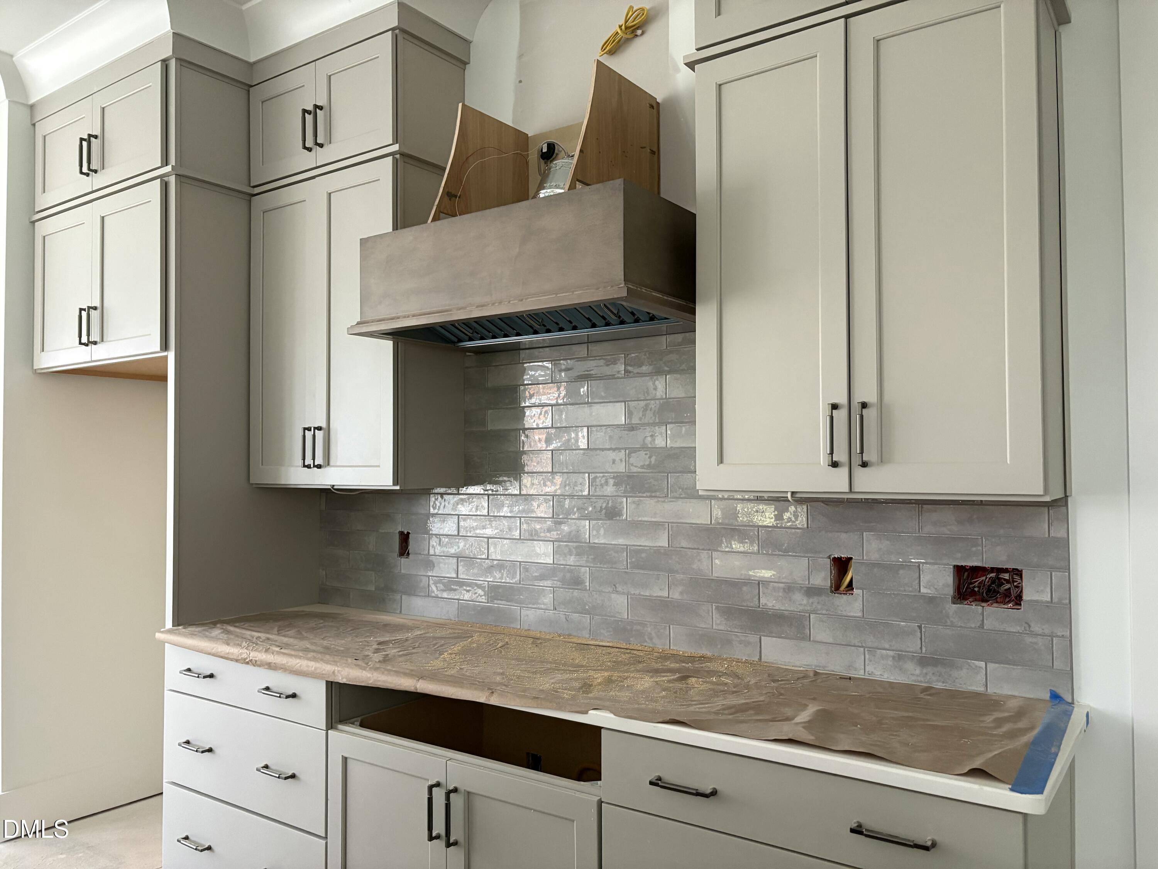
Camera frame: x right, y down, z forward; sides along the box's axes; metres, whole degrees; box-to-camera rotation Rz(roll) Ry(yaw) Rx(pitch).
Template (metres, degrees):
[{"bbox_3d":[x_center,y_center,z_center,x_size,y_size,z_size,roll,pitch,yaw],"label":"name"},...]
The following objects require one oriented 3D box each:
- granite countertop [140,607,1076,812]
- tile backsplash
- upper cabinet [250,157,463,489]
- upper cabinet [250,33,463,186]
[{"bbox_3d":[-0.133,0.641,2.428,2.636,0.030,0.651,-2,-2,35],"label":"granite countertop"},{"bbox_3d":[0.041,0.168,2.712,2.605,0.931,0.009,-2,-2,35],"label":"tile backsplash"},{"bbox_3d":[-0.801,-0.351,3.127,0.763,1.079,0.327,-2,-2,35],"label":"upper cabinet"},{"bbox_3d":[-0.807,-1.105,3.150,0.763,0.385,0.327,-2,-2,35],"label":"upper cabinet"}]

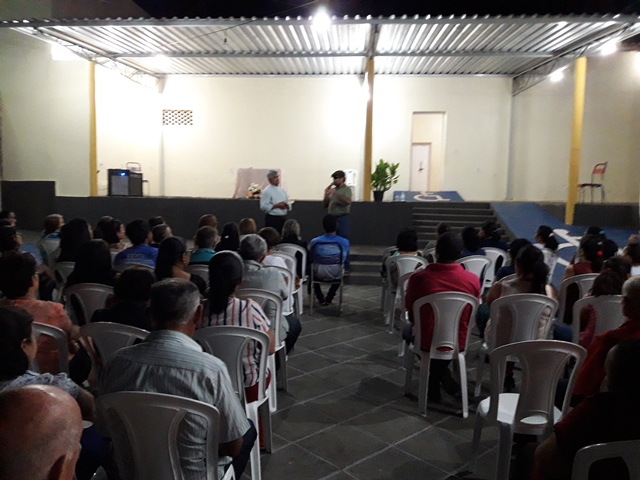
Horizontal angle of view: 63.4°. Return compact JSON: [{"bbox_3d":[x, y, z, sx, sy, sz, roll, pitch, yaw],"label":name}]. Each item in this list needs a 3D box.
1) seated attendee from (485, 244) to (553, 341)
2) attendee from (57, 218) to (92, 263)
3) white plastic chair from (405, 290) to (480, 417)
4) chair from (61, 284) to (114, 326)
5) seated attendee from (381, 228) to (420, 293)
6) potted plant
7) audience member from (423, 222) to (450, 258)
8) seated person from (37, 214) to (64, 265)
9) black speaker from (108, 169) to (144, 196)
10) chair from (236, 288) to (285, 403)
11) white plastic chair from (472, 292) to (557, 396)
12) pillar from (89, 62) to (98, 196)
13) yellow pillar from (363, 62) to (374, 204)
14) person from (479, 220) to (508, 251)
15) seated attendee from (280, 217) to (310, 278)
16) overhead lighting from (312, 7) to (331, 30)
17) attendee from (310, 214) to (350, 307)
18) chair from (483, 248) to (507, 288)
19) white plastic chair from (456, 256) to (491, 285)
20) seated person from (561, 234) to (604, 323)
[{"bbox_3d":[1.377,0.599,3.967,0.500,1.230,0.720,1,5,-3],"label":"seated attendee"},{"bbox_3d":[-2.254,0.410,5.278,0.500,1.271,0.760,2,6,15],"label":"attendee"},{"bbox_3d":[0.847,0.774,3.824,0.460,0.890,0.520,1,5,-1],"label":"white plastic chair"},{"bbox_3d":[-1.619,0.735,4.058,0.460,0.880,0.510,2,6,12],"label":"chair"},{"bbox_3d":[0.973,0.430,6.131,0.500,1.160,0.720,1,6,-1],"label":"seated attendee"},{"bbox_3d":[1.376,-1.252,10.928,0.600,0.910,0.580,1,6,4],"label":"potted plant"},{"bbox_3d":[1.528,0.347,6.943,0.480,1.184,0.740,1,6,-2],"label":"audience member"},{"bbox_3d":[-3.272,0.231,6.601,0.470,1.150,0.680,2,6,10],"label":"seated person"},{"bbox_3d":[-4.595,-1.350,12.235,0.800,0.620,0.420,1,6,4],"label":"black speaker"},{"bbox_3d":[-0.476,0.769,3.856,0.470,0.885,0.520,1,6,0],"label":"chair"},{"bbox_3d":[1.417,0.795,3.905,0.460,0.880,0.510,1,6,-3],"label":"white plastic chair"},{"bbox_3d":[-4.783,-2.347,10.931,0.160,2.800,0.160,2,6,5],"label":"pillar"},{"bbox_3d":[1.013,-2.235,10.659,0.150,2.899,0.150,1,6,1],"label":"yellow pillar"},{"bbox_3d":[2.268,0.335,7.084,0.470,1.220,0.750,0,6,-14],"label":"person"},{"bbox_3d":[-0.361,0.299,7.115,0.480,1.190,0.740,1,6,5],"label":"seated attendee"},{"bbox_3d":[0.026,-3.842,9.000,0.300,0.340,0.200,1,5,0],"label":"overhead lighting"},{"bbox_3d":[0.136,0.273,7.129,0.520,1.255,0.700,1,6,1],"label":"attendee"},{"bbox_3d":[2.196,0.513,6.950,0.460,0.890,0.520,1,5,-4],"label":"chair"},{"bbox_3d":[1.658,0.596,6.036,0.470,0.885,0.520,0,6,-9],"label":"white plastic chair"},{"bbox_3d":[2.292,0.525,4.943,0.480,1.230,0.720,0,5,-5],"label":"seated person"}]

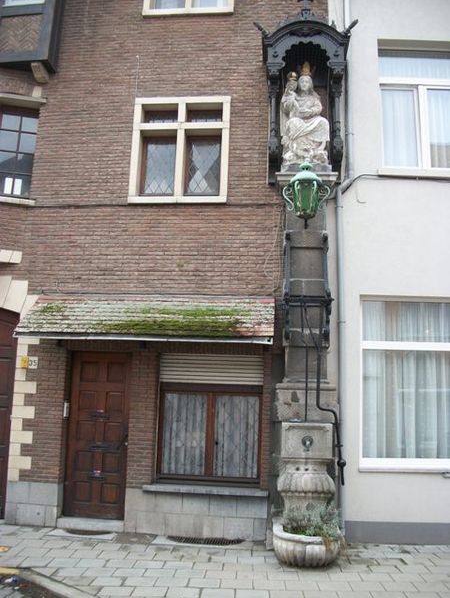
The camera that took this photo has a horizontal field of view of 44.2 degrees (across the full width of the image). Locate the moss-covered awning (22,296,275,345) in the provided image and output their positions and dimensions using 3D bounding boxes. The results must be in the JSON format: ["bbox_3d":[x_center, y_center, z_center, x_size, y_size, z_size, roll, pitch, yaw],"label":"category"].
[{"bbox_3d":[-0.987,0.227,7.134,3.220,0.650,0.640,1,-10,6],"label":"moss-covered awning"}]

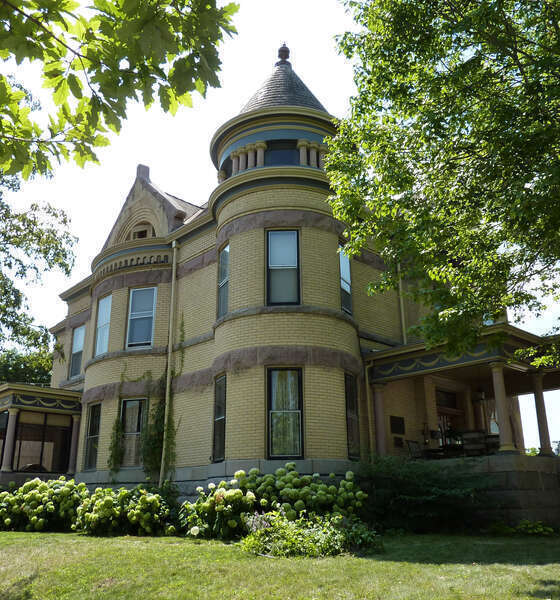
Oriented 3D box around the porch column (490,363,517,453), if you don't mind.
[{"bbox_3d":[5.018,2.387,12.931,0.340,2.000,0.340,17,-26,-41],"label":"porch column"}]

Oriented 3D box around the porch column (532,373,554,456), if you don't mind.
[{"bbox_3d":[6.316,2.736,13.931,0.340,2.000,0.340,17,-26,-41],"label":"porch column"}]

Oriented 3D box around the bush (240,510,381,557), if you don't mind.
[{"bbox_3d":[0.515,4.109,10.205,2.350,0.720,1.500,-1,-19,2],"label":"bush"}]

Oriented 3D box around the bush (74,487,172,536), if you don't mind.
[{"bbox_3d":[-3.683,5.095,13.950,1.500,1.070,1.750,17,-26,-41],"label":"bush"}]

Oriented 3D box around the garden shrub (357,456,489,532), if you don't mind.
[{"bbox_3d":[3.041,4.247,12.697,1.600,1.500,2.300,17,-26,-41],"label":"garden shrub"}]

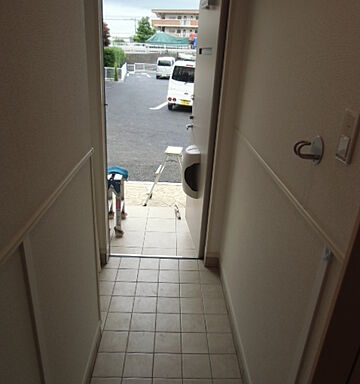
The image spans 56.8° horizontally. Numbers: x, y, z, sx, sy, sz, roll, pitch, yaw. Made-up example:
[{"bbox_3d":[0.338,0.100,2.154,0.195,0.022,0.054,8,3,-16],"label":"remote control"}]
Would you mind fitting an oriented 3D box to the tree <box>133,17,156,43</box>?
[{"bbox_3d":[-5.005,-22.079,46.860,3.400,4.700,3.400,2,23,-2],"label":"tree"}]

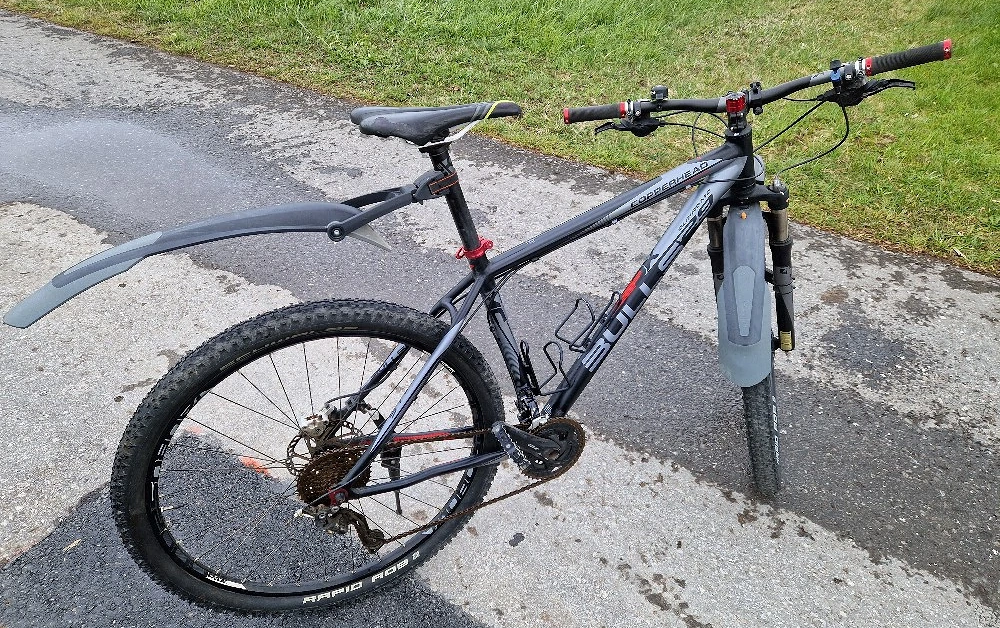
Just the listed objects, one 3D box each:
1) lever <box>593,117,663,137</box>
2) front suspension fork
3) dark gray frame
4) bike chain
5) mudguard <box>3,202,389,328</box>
[{"bbox_3d":[0.282,-0.411,1.449,0.156,0.032,0.058,-4,30,23],"label":"lever"},{"bbox_3d":[0.595,-0.082,1.560,0.179,0.544,0.103,-4,40,23],"label":"front suspension fork"},{"bbox_3d":[0.096,0.003,1.325,0.959,0.660,0.149,-11,32,-21],"label":"dark gray frame"},{"bbox_3d":[-0.064,0.344,1.377,0.548,0.256,0.030,-11,32,-21],"label":"bike chain"},{"bbox_3d":[-0.439,-0.086,0.996,0.547,0.139,0.094,-11,32,-21],"label":"mudguard"}]

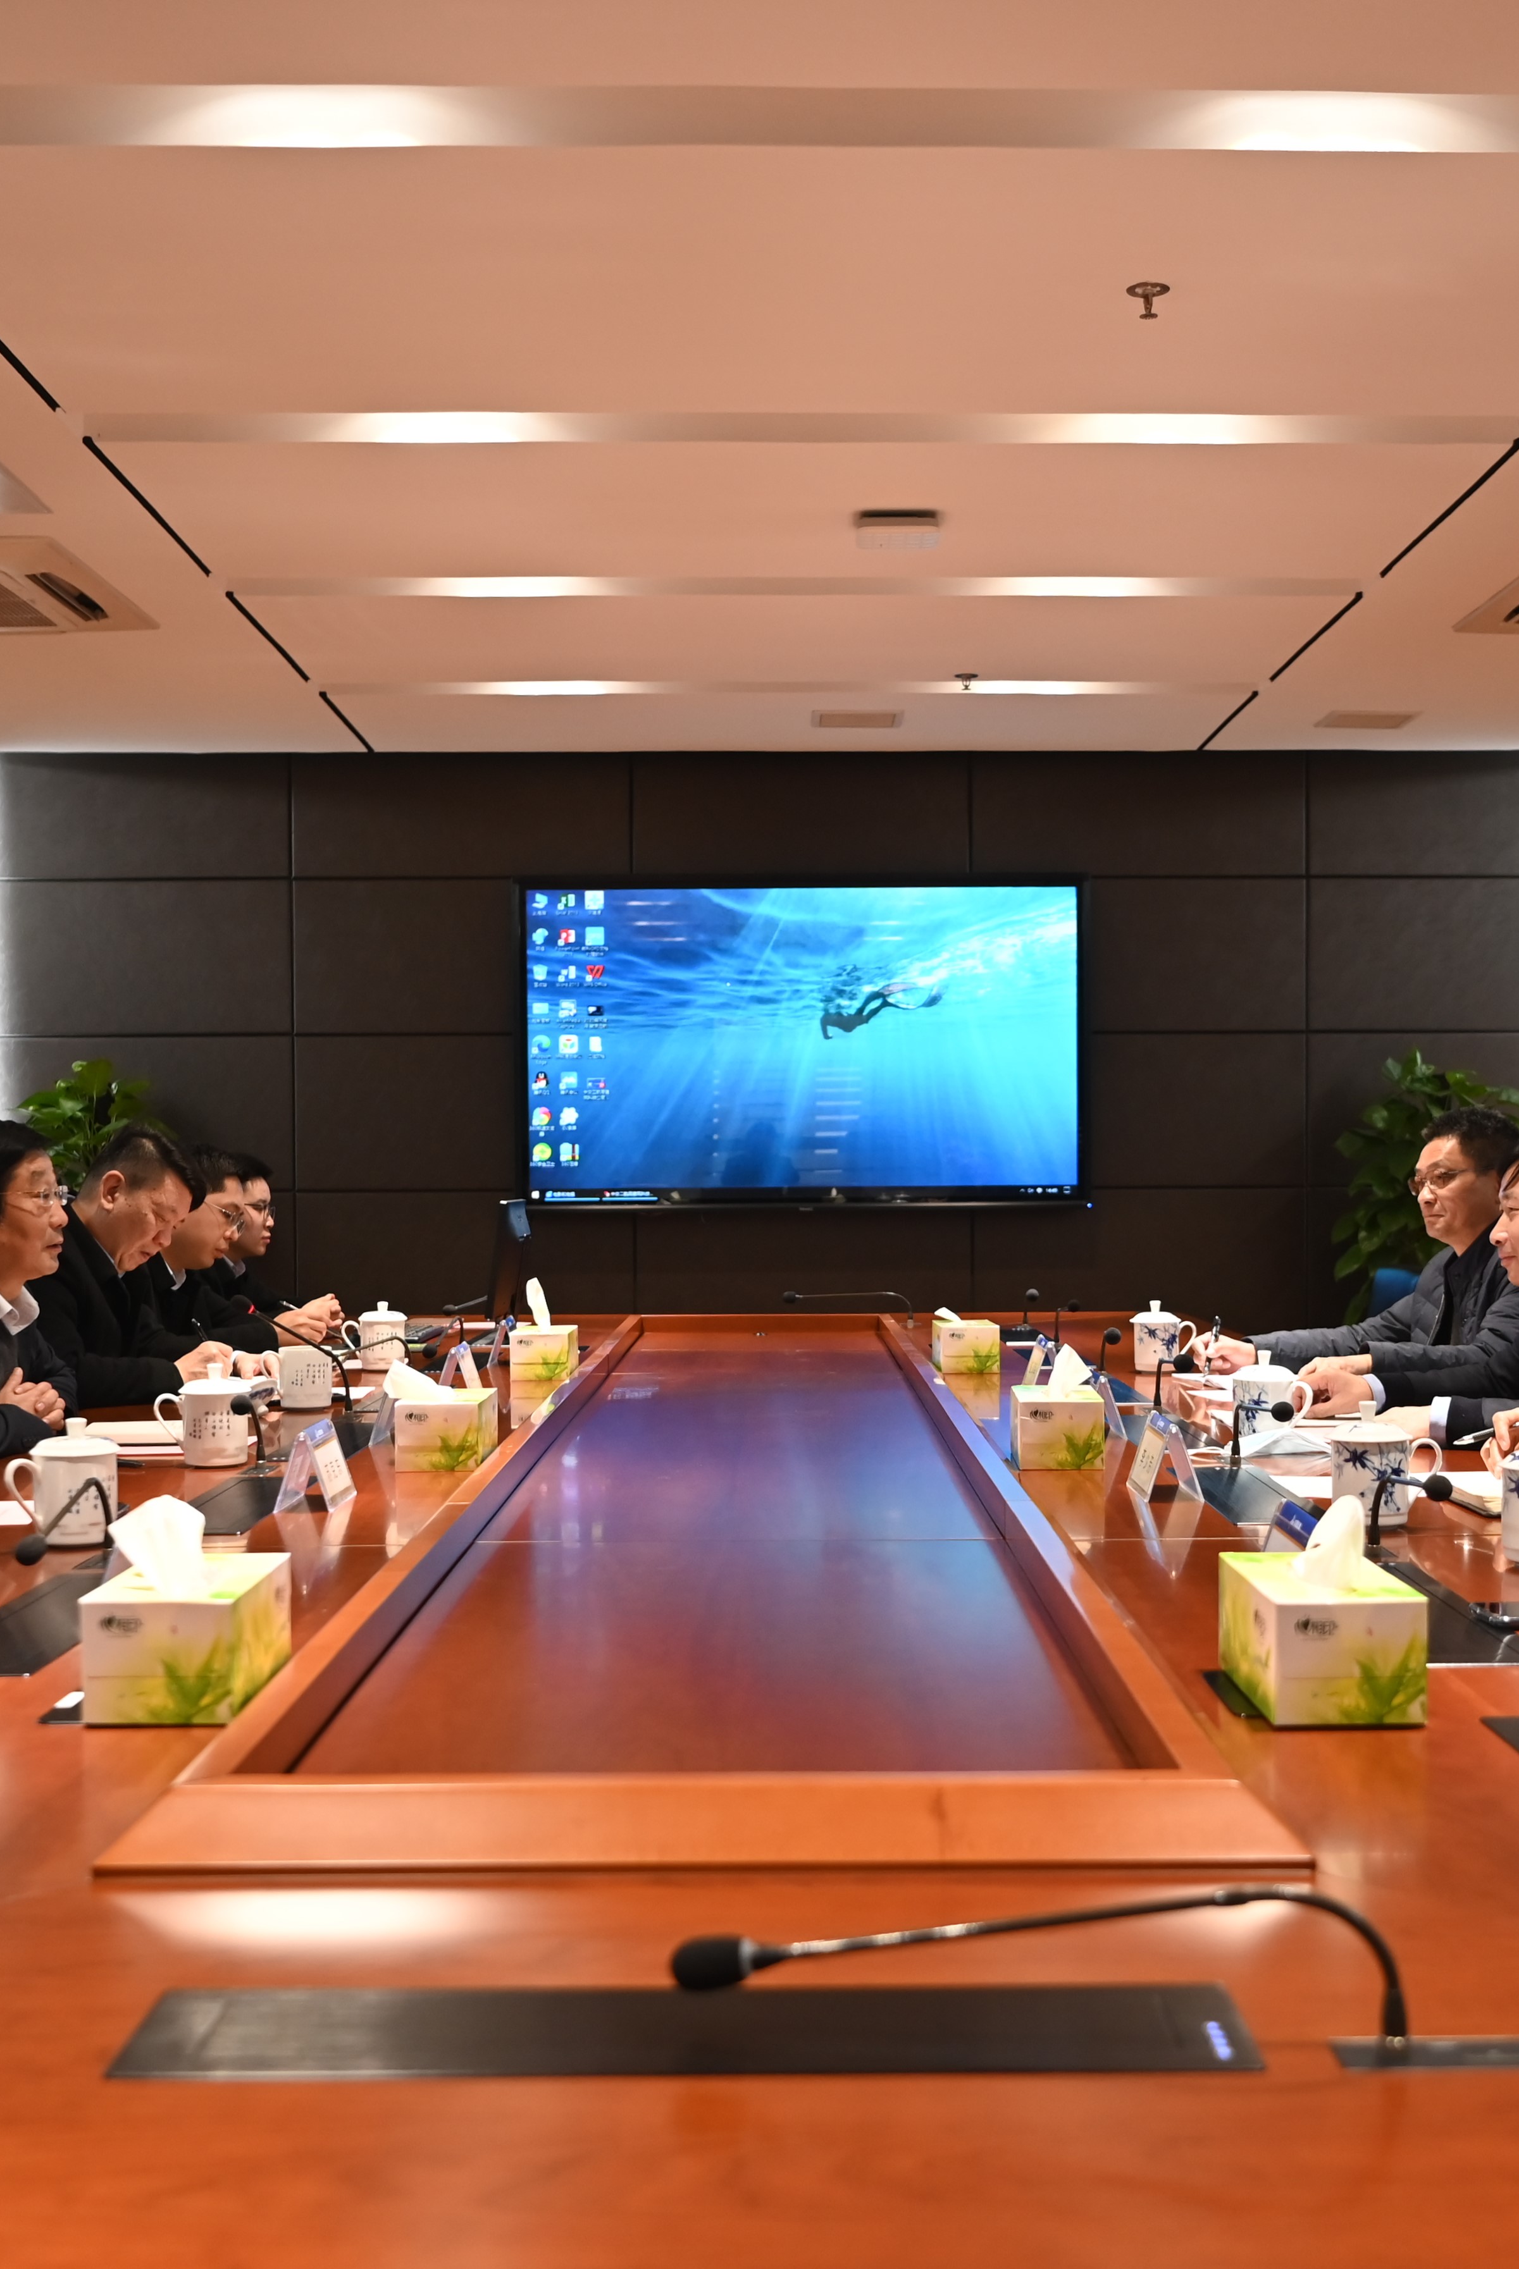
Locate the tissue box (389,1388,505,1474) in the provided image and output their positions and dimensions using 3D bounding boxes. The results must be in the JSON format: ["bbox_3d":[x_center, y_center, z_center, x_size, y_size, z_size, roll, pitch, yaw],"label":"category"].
[{"bbox_3d":[-0.446,0.423,3.267,0.115,0.093,0.220,0,-1,0],"label":"tissue box"}]

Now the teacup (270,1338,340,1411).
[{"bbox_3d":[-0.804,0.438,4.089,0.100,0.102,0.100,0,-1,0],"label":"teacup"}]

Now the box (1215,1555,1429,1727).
[{"bbox_3d":[0.436,0.391,1.769,0.110,0.090,0.207,0,-1,0],"label":"box"}]

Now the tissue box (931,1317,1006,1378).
[{"bbox_3d":[0.437,0.449,4.801,0.115,0.093,0.220,0,-1,0],"label":"tissue box"}]

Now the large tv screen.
[{"bbox_3d":[0.143,-0.311,7.856,1.960,1.130,0.090,0,-1,0],"label":"large tv screen"}]

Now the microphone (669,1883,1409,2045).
[{"bbox_3d":[0.130,0.388,1.057,0.343,0.075,0.035,0,-1,0],"label":"microphone"}]

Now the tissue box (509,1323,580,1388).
[{"bbox_3d":[-0.444,0.453,4.692,0.117,0.094,0.200,0,-1,0],"label":"tissue box"}]

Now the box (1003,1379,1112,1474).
[{"bbox_3d":[0.422,0.423,3.275,0.115,0.093,0.220,0,-1,0],"label":"box"}]

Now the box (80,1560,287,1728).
[{"bbox_3d":[-0.452,0.399,1.815,0.115,0.093,0.220,0,-1,0],"label":"box"}]

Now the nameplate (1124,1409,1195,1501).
[{"bbox_3d":[0.509,0.406,2.860,0.070,0.092,0.165,0,-1,0],"label":"nameplate"}]

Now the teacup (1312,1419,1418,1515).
[{"bbox_3d":[0.727,0.384,2.632,0.128,0.129,0.090,0,-1,0],"label":"teacup"}]

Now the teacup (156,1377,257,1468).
[{"bbox_3d":[-0.778,0.396,3.171,0.128,0.129,0.090,0,-1,0],"label":"teacup"}]

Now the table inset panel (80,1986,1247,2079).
[{"bbox_3d":[-0.033,0.427,1.084,0.525,0.010,0.108,0,-1,0],"label":"table inset panel"}]

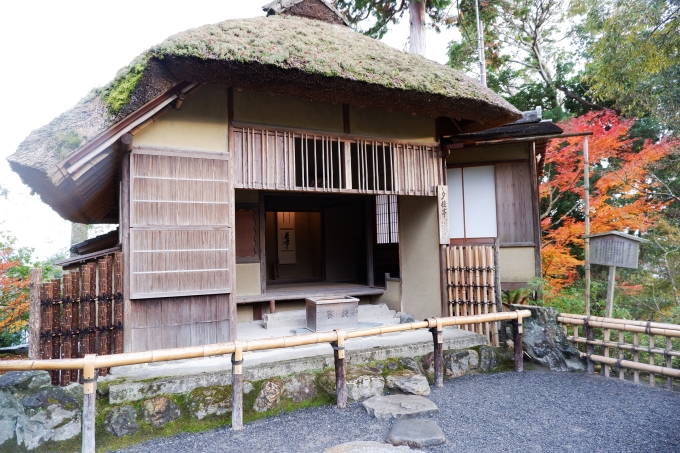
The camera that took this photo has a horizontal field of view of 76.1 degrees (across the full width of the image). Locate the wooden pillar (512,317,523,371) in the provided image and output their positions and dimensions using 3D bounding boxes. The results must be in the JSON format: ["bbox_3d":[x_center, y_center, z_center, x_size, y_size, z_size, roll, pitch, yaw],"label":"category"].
[{"bbox_3d":[2.099,1.375,5.141,0.090,0.680,0.090,0,-3,-27],"label":"wooden pillar"}]

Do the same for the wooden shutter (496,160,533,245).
[{"bbox_3d":[2.684,-0.355,6.700,0.560,1.240,0.050,-2,-3,12],"label":"wooden shutter"}]

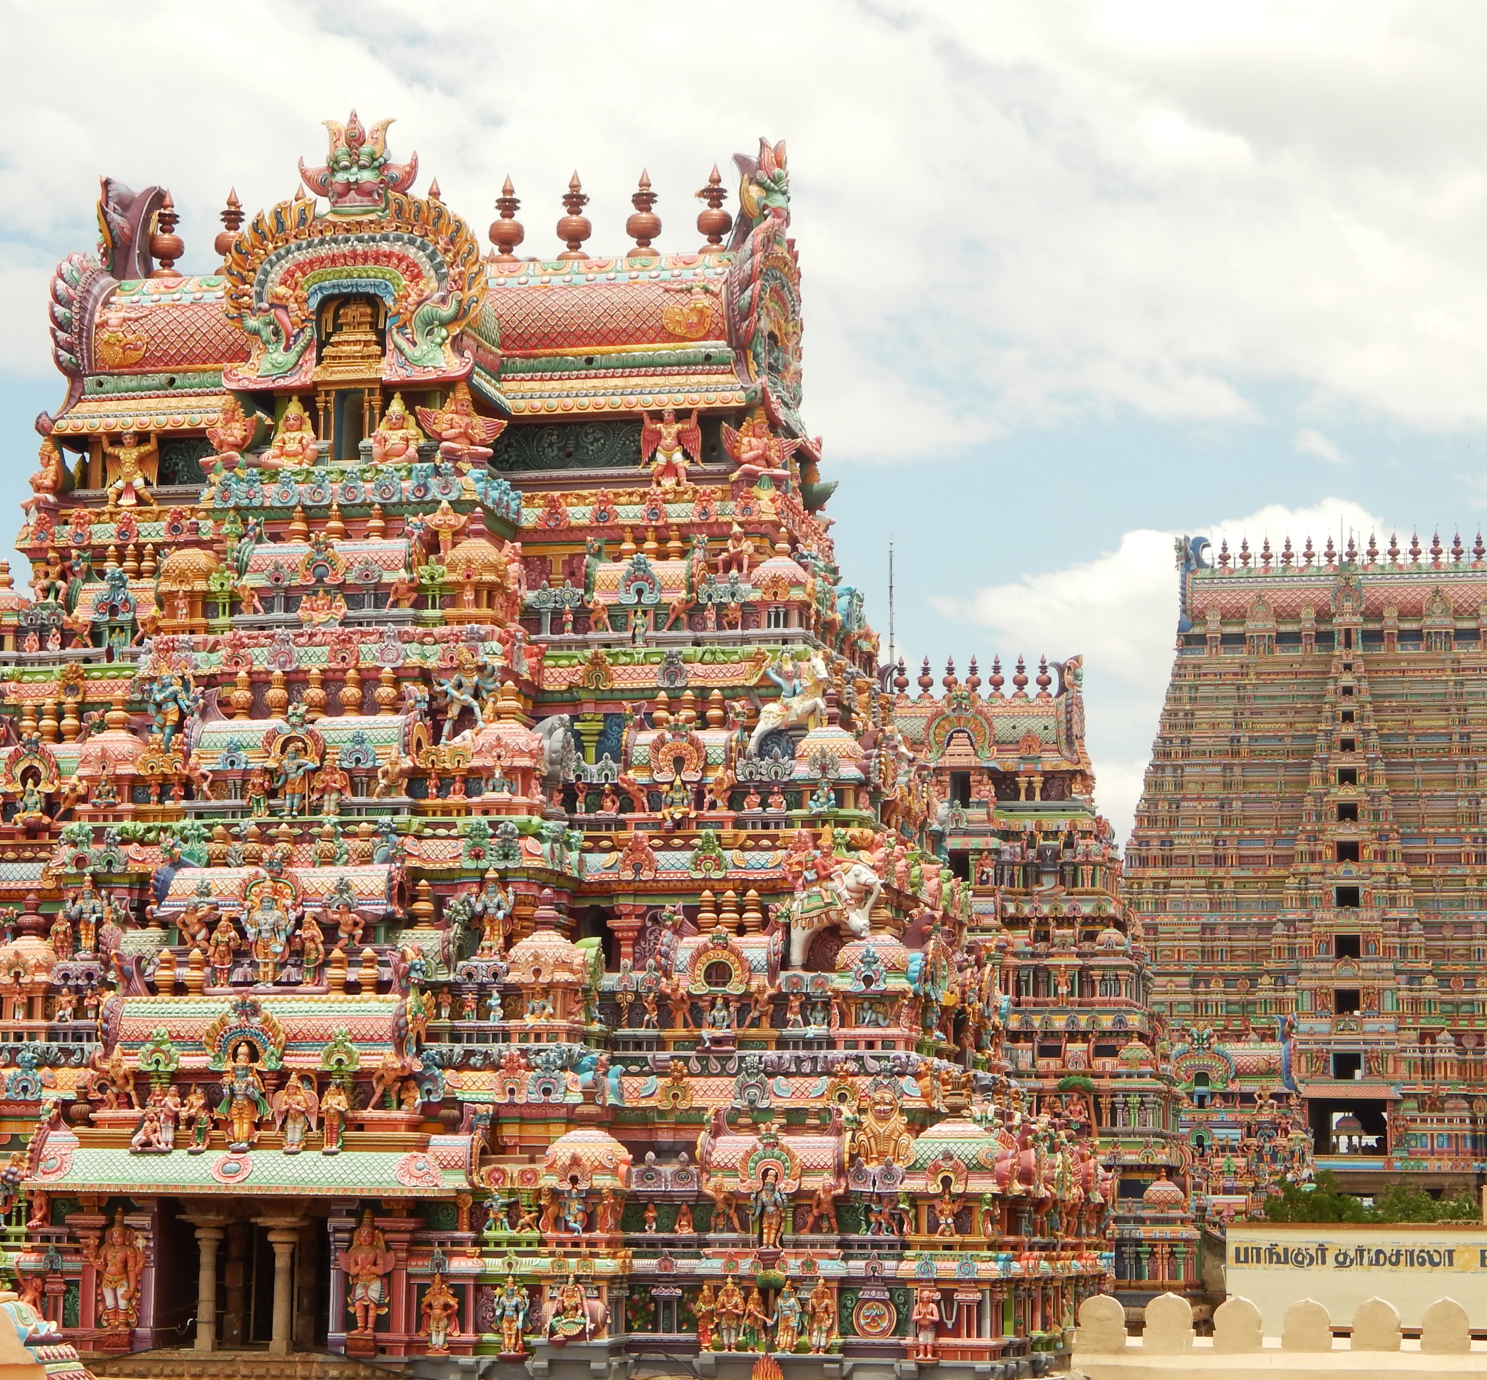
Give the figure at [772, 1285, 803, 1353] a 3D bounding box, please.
[{"bbox_3d":[0.693,9.930,57.973,0.485,1.113,0.400,-1,-9,11],"label":"figure"}]

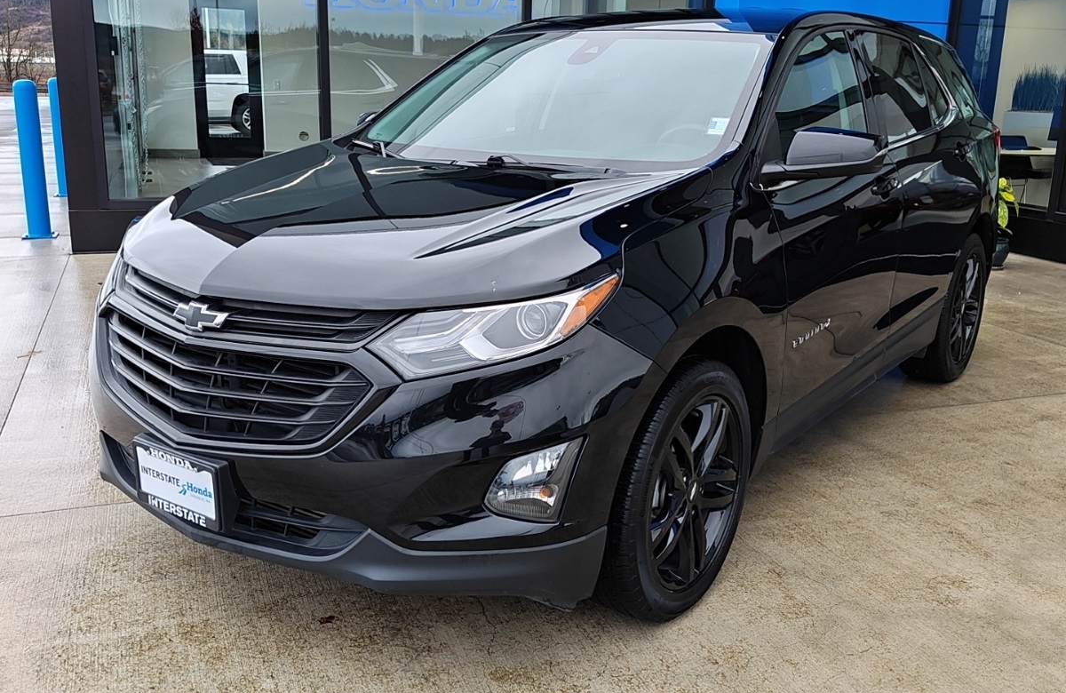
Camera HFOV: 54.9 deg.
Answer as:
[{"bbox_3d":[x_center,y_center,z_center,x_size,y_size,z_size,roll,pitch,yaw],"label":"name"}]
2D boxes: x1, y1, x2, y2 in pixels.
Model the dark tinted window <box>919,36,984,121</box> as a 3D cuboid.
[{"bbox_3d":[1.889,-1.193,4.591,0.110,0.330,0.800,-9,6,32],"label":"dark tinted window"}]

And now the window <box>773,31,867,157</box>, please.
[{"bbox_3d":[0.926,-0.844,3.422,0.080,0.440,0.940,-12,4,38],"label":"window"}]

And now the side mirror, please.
[{"bbox_3d":[0.845,-0.549,2.956,0.260,0.165,0.220,8,16,27],"label":"side mirror"}]

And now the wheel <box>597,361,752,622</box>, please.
[{"bbox_3d":[0.358,0.350,2.764,0.240,0.710,0.710,11,18,34],"label":"wheel"}]

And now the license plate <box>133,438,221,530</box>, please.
[{"bbox_3d":[-0.842,0.328,2.425,0.312,0.163,0.020,10,18,35],"label":"license plate"}]

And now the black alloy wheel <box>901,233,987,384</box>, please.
[{"bbox_3d":[1.964,-0.190,4.879,0.240,0.710,0.715,10,18,35],"label":"black alloy wheel"}]

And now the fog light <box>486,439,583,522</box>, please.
[{"bbox_3d":[0.001,0.284,2.249,0.195,0.165,0.110,0,15,-1],"label":"fog light"}]

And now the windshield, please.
[{"bbox_3d":[0.089,-0.844,3.432,1.400,0.130,0.820,11,51,34],"label":"windshield"}]

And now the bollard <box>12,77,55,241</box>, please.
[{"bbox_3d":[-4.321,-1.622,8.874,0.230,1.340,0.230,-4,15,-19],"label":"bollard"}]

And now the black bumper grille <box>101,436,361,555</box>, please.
[{"bbox_3d":[-0.793,0.346,2.499,0.980,0.155,0.130,10,18,35],"label":"black bumper grille"}]

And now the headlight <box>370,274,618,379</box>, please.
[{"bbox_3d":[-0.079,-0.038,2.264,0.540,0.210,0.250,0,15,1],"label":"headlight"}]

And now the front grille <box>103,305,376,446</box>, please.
[{"bbox_3d":[-0.783,0.091,2.432,0.970,0.245,0.155,11,18,34],"label":"front grille"}]

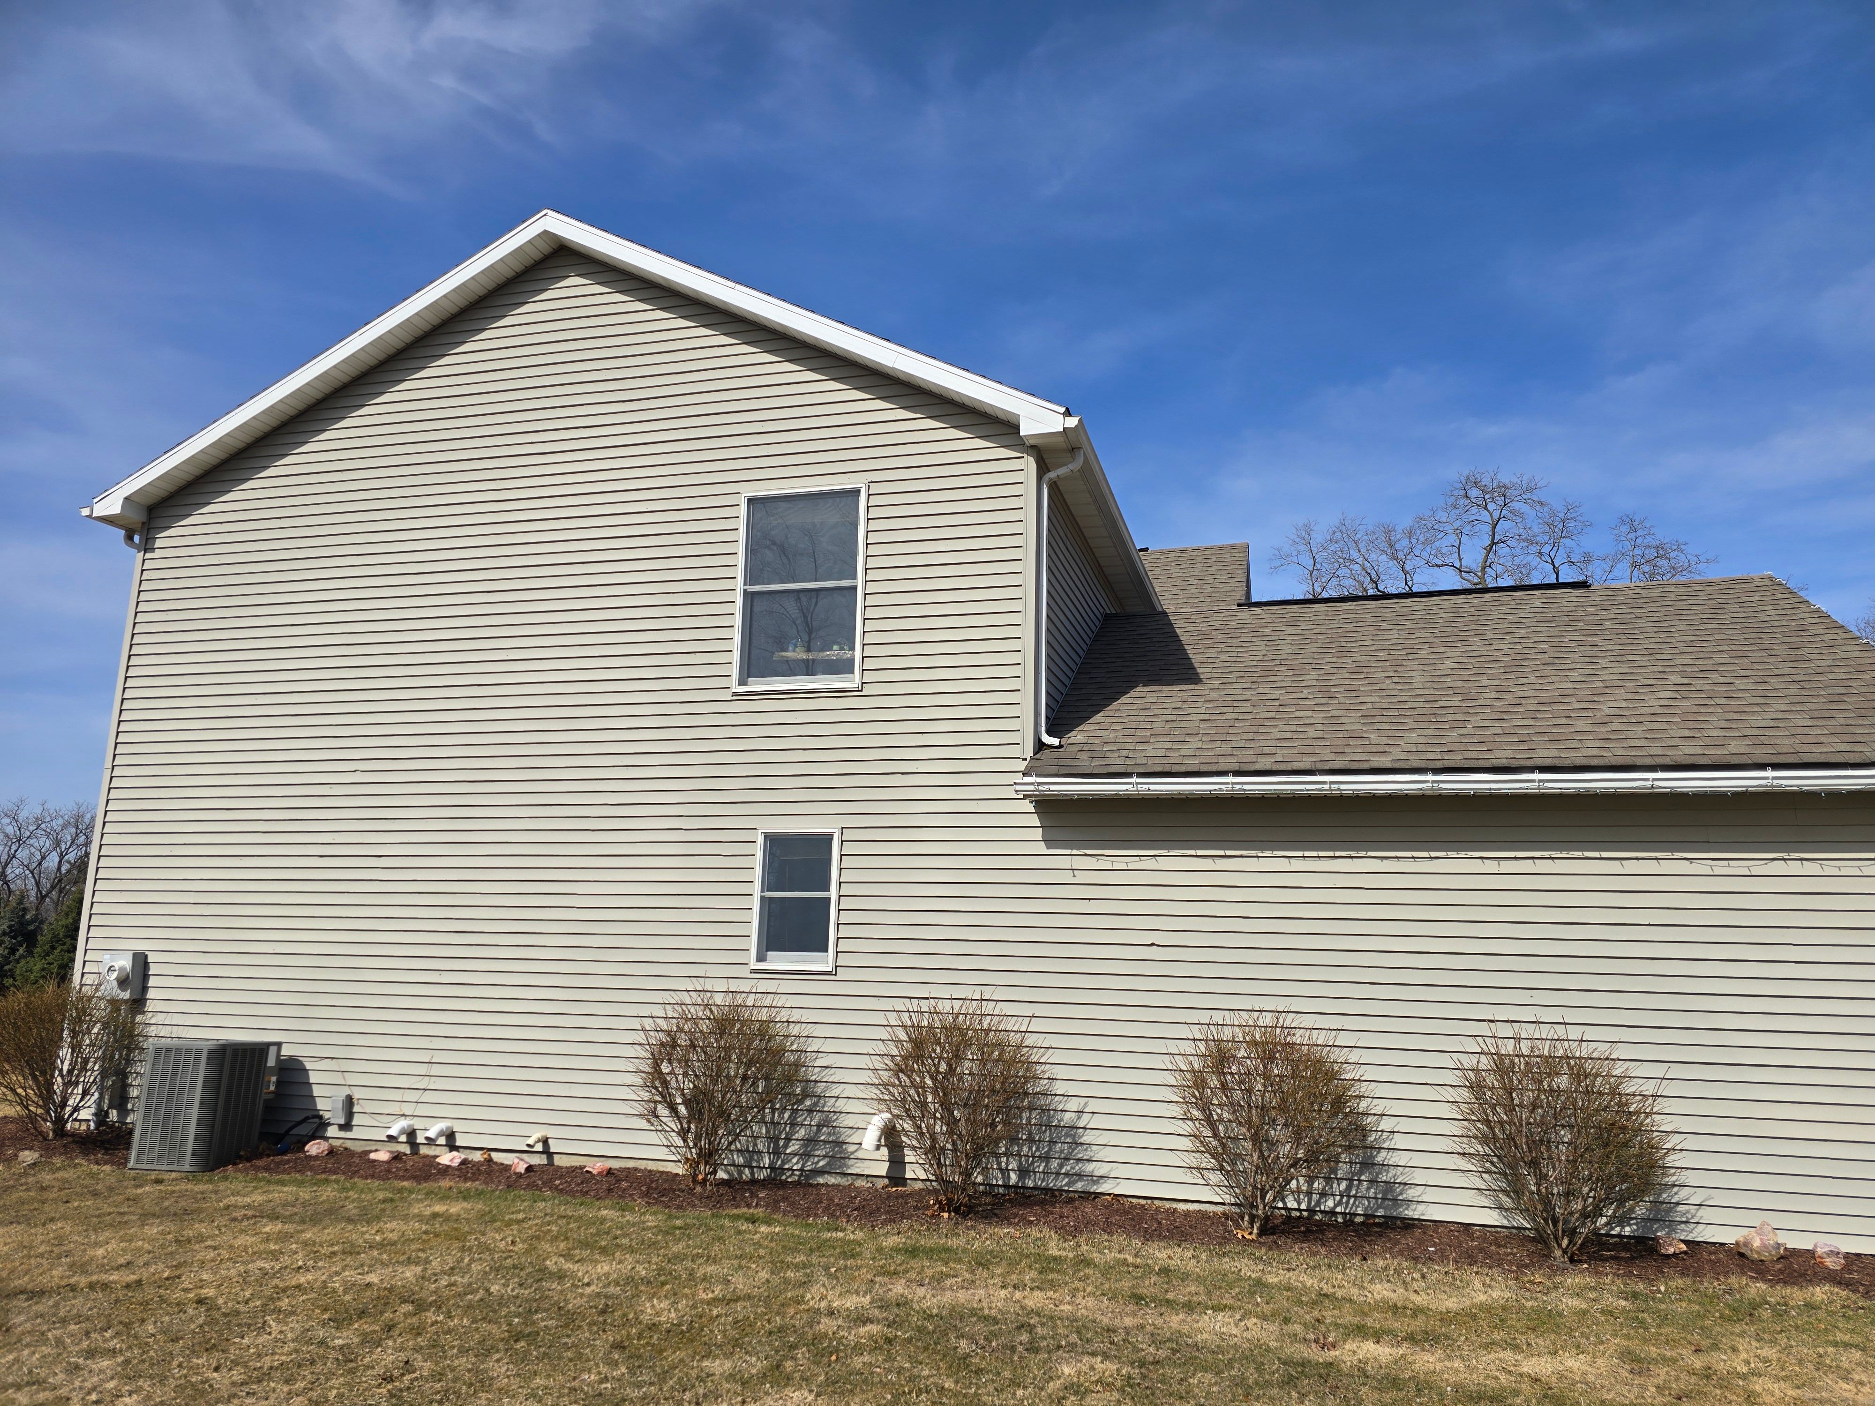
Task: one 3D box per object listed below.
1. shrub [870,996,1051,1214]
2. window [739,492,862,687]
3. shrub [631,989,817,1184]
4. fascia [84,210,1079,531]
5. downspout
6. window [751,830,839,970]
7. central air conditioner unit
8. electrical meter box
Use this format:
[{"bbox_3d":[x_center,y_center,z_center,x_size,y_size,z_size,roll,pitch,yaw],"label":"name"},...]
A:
[{"bbox_3d":[0.140,2.660,8.263,1.220,1.385,1.040,-2,-12,14],"label":"shrub"},{"bbox_3d":[-1.089,-0.907,9.858,1.059,1.657,0.100,-2,-12,14],"label":"window"},{"bbox_3d":[-1.514,2.677,8.720,1.310,1.320,1.000,-2,-12,14],"label":"shrub"},{"bbox_3d":[-3.349,-3.039,10.728,9.040,2.500,0.300,-2,-12,14],"label":"fascia"},{"bbox_3d":[0.946,-0.809,9.447,0.345,2.365,0.090,-2,-12,14],"label":"downspout"},{"bbox_3d":[-1.066,1.480,9.358,0.665,1.047,0.100,-2,-12,14],"label":"window"},{"bbox_3d":[-5.692,3.115,9.734,0.670,0.925,0.660,-2,-12,14],"label":"central air conditioner unit"},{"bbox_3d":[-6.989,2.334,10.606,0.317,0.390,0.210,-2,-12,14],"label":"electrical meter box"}]

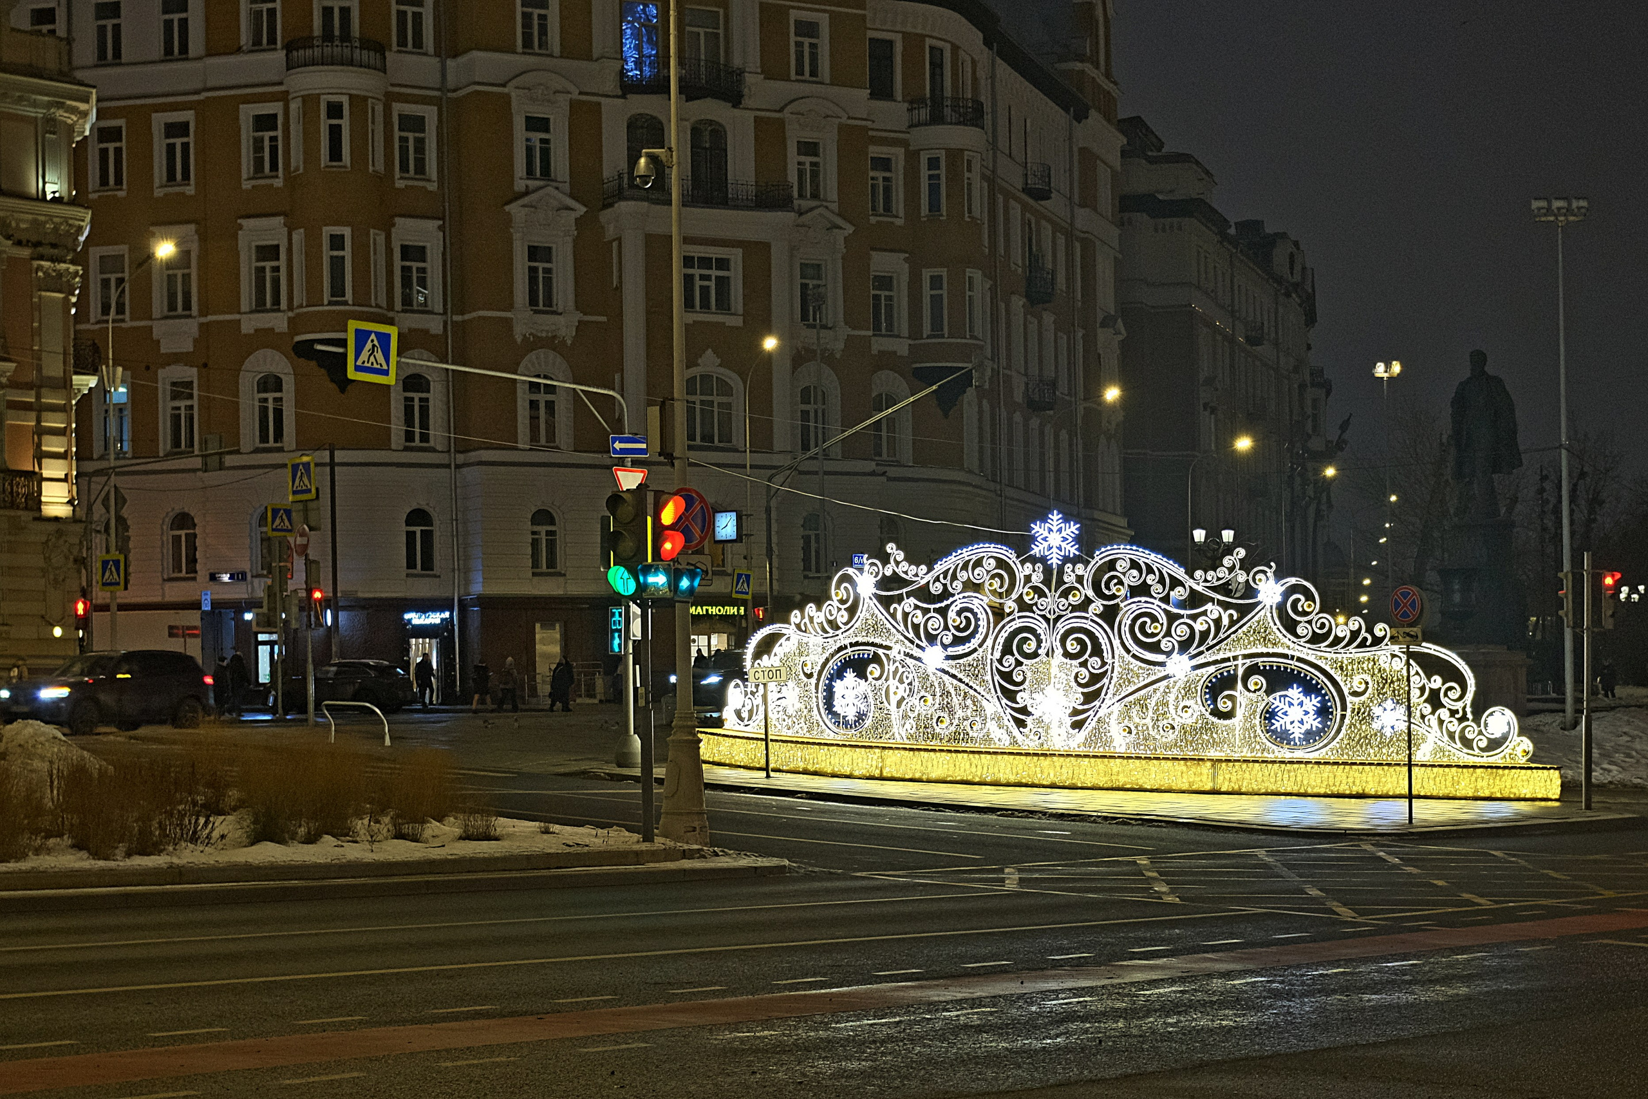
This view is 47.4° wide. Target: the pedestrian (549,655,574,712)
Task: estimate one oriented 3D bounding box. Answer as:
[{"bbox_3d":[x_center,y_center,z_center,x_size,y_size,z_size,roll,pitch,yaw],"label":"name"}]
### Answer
[{"bbox_3d":[-8.139,4.176,58.300,0.650,1.710,0.580,0,-3,0],"label":"pedestrian"}]

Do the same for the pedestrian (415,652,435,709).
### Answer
[{"bbox_3d":[-12.739,4.195,60.000,0.600,1.760,0.500,0,-3,-8],"label":"pedestrian"}]

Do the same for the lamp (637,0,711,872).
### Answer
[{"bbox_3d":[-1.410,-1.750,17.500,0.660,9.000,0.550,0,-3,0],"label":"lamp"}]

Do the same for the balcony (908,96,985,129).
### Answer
[{"bbox_3d":[4.357,-15.476,66.500,2.800,1.050,1.250,2,-3,-42],"label":"balcony"}]

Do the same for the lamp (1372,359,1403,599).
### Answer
[{"bbox_3d":[18.308,-0.606,61.000,1.000,11.100,0.700,-1,-2,18],"label":"lamp"}]

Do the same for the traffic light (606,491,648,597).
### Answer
[{"bbox_3d":[-1.648,-0.059,15.600,0.260,0.890,0.260,-2,-2,35],"label":"traffic light"}]

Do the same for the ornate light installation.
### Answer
[{"bbox_3d":[4.459,1.485,28.700,12.500,3.850,2.000,-1,-3,17],"label":"ornate light installation"}]

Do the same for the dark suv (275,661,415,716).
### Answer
[{"bbox_3d":[-14.918,4.276,58.300,4.500,1.660,1.840,0,-3,5],"label":"dark suv"}]

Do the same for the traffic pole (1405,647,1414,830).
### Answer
[{"bbox_3d":[6.024,1.899,19.300,0.070,1.950,0.070,-1,-2,0],"label":"traffic pole"}]

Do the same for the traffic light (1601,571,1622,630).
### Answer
[{"bbox_3d":[9.347,0.604,22.300,0.200,0.690,0.190,-3,-2,44],"label":"traffic light"}]

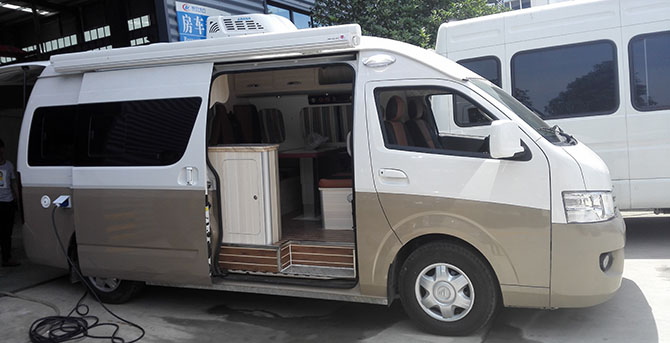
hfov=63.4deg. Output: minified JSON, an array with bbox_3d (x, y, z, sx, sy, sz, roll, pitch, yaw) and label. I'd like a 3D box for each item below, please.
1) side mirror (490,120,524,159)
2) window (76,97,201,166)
[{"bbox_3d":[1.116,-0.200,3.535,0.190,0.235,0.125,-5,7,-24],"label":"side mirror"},{"bbox_3d":[-1.671,-0.321,4.627,1.300,0.560,0.050,0,-2,21],"label":"window"}]

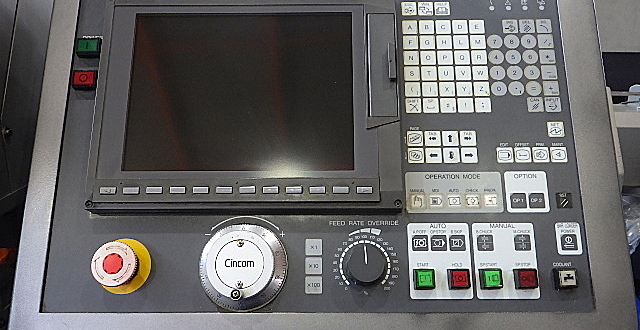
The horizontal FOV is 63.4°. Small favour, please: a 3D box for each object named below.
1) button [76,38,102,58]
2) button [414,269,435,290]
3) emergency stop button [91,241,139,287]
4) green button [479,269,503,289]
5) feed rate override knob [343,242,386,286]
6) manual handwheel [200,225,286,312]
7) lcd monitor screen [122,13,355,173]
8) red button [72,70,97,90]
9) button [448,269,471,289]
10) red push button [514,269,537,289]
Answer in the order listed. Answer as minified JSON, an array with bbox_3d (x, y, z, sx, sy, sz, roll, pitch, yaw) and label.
[{"bbox_3d":[-0.232,-0.117,0.523,0.023,0.018,0.009,0,-14,1],"label":"button"},{"bbox_3d":[0.094,0.103,0.464,0.017,0.017,0.012,0,-14,1],"label":"button"},{"bbox_3d":[-0.180,0.090,0.463,0.040,0.040,0.027,0,-14,1],"label":"emergency stop button"},{"bbox_3d":[0.153,0.103,0.464,0.017,0.017,0.012,0,-14,1],"label":"green button"},{"bbox_3d":[0.040,0.090,0.465,0.037,0.037,0.018,0,-14,1],"label":"feed rate override knob"},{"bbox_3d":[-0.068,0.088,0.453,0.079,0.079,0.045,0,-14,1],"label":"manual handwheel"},{"bbox_3d":[-0.076,-0.073,0.507,0.218,0.164,0.010,0,-14,1],"label":"lcd monitor screen"},{"bbox_3d":[-0.232,-0.084,0.515,0.023,0.018,0.009,0,-14,1],"label":"red button"},{"bbox_3d":[0.124,0.103,0.464,0.017,0.017,0.012,0,-14,1],"label":"button"},{"bbox_3d":[0.184,0.102,0.464,0.017,0.017,0.012,0,-14,1],"label":"red push button"}]

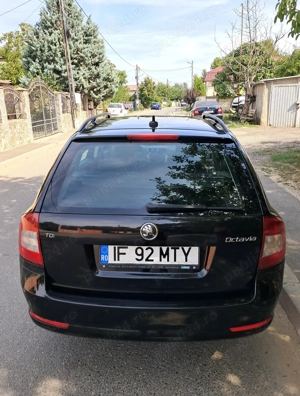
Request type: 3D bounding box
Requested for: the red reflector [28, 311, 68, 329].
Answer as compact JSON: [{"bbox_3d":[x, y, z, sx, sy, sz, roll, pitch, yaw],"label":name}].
[{"bbox_3d":[-0.550,0.657,1.700,0.250,0.042,0.085,5,18,15],"label":"red reflector"}]

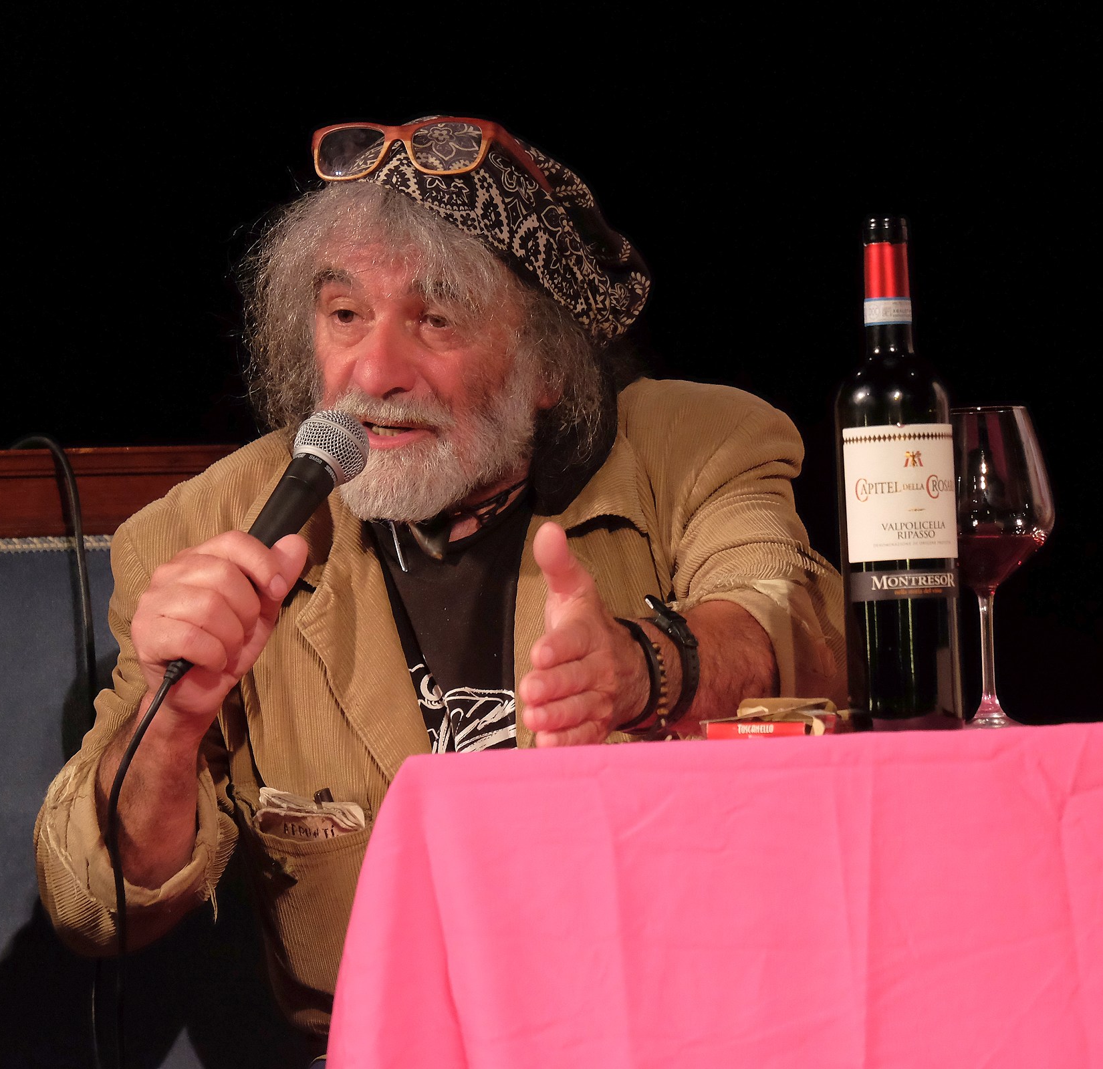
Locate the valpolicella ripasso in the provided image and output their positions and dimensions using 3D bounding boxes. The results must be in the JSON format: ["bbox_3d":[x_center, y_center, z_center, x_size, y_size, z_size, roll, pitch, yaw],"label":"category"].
[{"bbox_3d":[0.223,-0.038,8.620,0.075,0.333,0.075,-2,-1,0],"label":"valpolicella ripasso"}]

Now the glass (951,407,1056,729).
[{"bbox_3d":[0.283,0.023,8.710,0.091,0.212,0.091,-2,-1,0],"label":"glass"}]

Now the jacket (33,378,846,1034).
[{"bbox_3d":[-0.075,0.149,8.975,0.550,0.510,0.420,-2,-1,7],"label":"jacket"}]

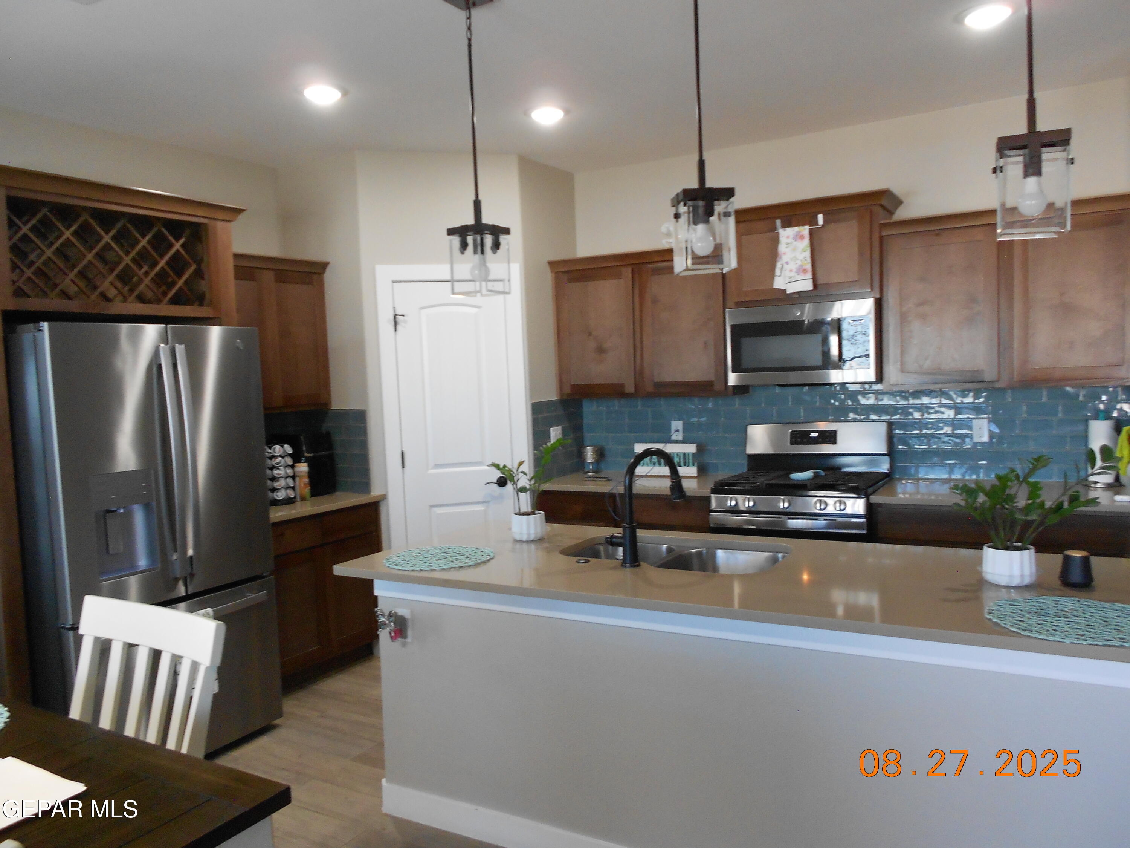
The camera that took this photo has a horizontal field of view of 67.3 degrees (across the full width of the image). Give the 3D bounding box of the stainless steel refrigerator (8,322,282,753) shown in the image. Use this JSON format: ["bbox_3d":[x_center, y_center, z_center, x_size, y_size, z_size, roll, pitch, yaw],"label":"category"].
[{"bbox_3d":[-1.823,0.524,3.529,0.820,1.780,0.910,0,4,29],"label":"stainless steel refrigerator"}]

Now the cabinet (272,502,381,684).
[{"bbox_3d":[-1.472,0.900,4.441,0.615,0.880,0.870,0,4,29],"label":"cabinet"}]

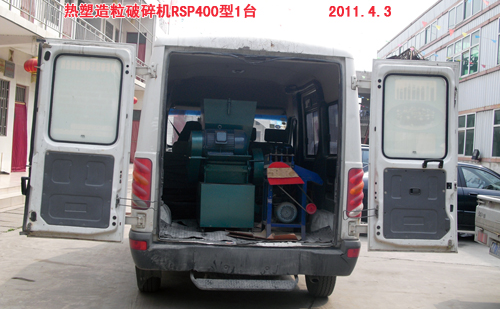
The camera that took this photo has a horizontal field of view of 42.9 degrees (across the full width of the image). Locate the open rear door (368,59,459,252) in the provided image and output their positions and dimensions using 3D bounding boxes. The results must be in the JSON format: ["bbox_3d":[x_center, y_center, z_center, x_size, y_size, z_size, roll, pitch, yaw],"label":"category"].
[{"bbox_3d":[1.428,0.020,5.500,0.760,1.640,0.100,1,0,-3],"label":"open rear door"}]

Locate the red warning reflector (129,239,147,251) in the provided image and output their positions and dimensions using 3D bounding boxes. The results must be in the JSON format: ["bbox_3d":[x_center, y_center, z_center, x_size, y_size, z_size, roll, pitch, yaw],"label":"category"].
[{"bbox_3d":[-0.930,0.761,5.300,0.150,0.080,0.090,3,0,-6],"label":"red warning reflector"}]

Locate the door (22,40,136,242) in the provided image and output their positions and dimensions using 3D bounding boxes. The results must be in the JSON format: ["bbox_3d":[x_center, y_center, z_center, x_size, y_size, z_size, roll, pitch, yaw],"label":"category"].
[{"bbox_3d":[-1.409,-0.115,5.300,0.800,1.630,0.100,4,0,1],"label":"door"}]

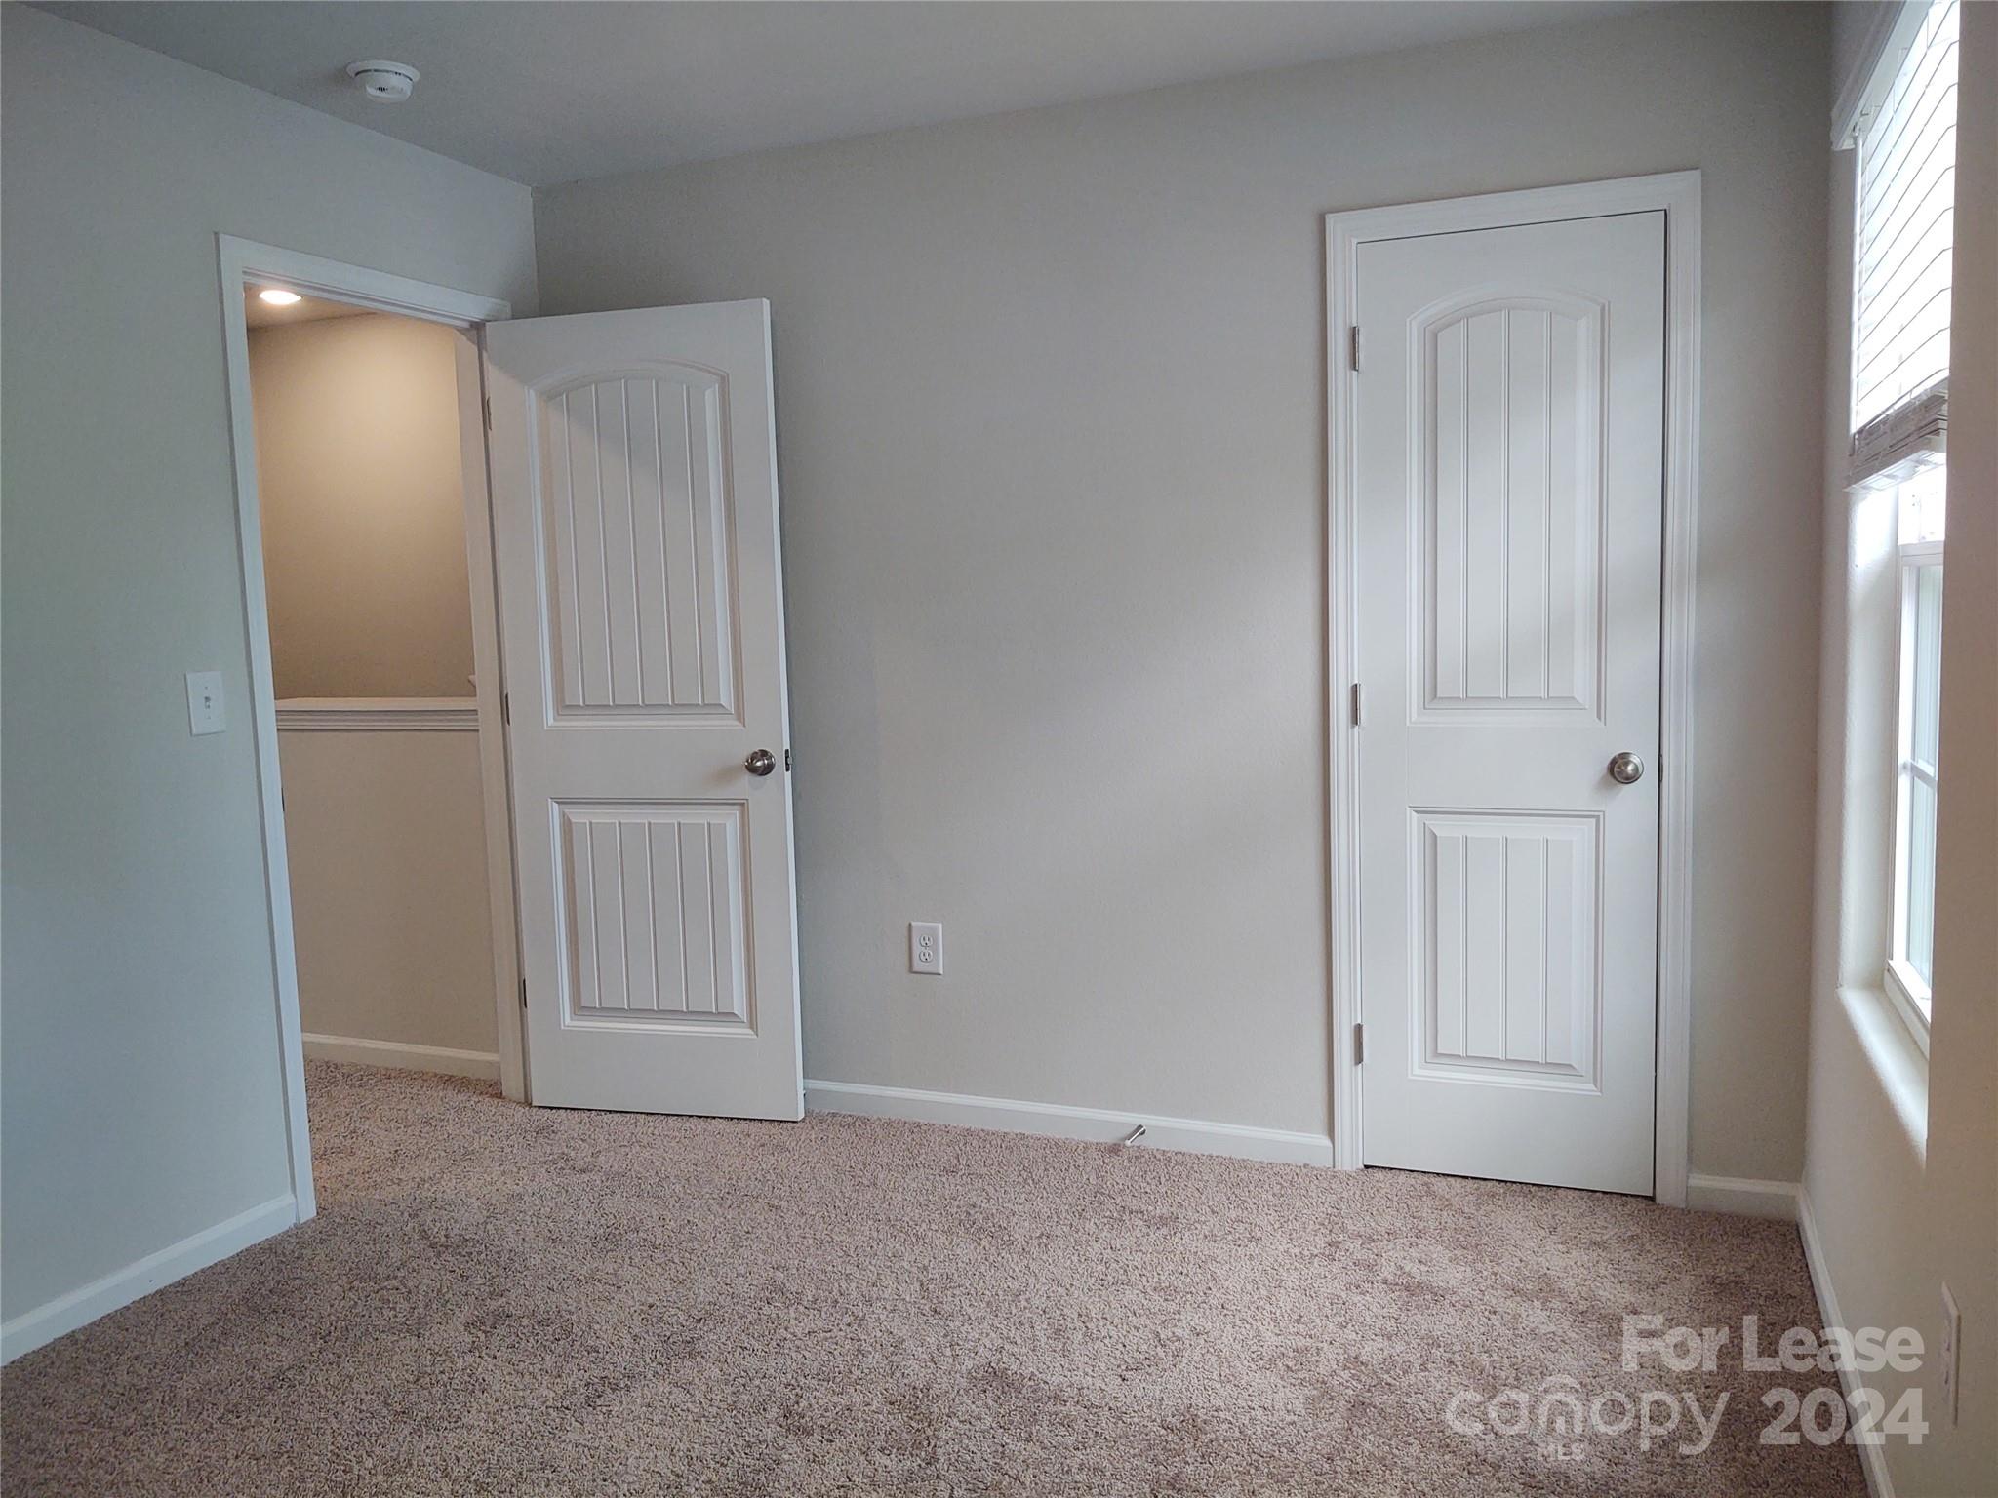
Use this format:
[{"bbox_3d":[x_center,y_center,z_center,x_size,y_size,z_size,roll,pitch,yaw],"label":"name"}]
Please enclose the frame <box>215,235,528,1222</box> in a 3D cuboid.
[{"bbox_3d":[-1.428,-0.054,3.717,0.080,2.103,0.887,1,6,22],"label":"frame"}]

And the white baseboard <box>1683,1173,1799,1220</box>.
[{"bbox_3d":[1.549,0.927,3.230,0.223,0.077,0.018,1,6,22],"label":"white baseboard"}]

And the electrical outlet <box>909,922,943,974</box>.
[{"bbox_3d":[-0.184,0.500,3.893,0.088,0.129,0.011,1,6,22],"label":"electrical outlet"}]

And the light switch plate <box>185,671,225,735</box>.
[{"bbox_3d":[-1.616,-0.094,3.181,0.012,0.128,0.085,1,6,22],"label":"light switch plate"}]

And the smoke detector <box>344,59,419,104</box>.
[{"bbox_3d":[-1.260,-1.369,3.186,0.140,0.050,0.140,-2,6,0],"label":"smoke detector"}]

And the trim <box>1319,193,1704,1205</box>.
[{"bbox_3d":[1.082,-0.094,3.326,0.734,2.111,0.050,1,6,22],"label":"trim"}]

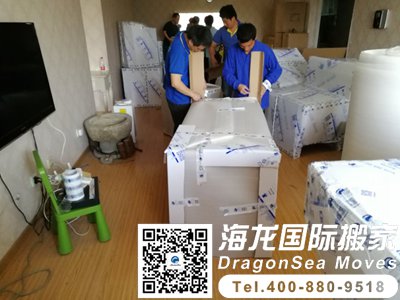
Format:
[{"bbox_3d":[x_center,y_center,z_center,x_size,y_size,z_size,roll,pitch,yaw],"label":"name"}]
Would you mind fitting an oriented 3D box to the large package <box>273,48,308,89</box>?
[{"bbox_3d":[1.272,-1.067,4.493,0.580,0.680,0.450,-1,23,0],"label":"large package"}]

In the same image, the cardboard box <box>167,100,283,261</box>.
[{"bbox_3d":[0.202,0.094,2.678,0.671,0.745,1.522,0,21,5],"label":"cardboard box"}]

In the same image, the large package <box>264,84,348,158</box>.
[{"bbox_3d":[1.305,-0.362,3.929,0.640,0.630,0.760,-8,24,-16],"label":"large package"}]

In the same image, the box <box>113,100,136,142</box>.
[{"bbox_3d":[-1.013,-0.399,4.227,0.250,0.530,0.270,-5,23,-10],"label":"box"}]

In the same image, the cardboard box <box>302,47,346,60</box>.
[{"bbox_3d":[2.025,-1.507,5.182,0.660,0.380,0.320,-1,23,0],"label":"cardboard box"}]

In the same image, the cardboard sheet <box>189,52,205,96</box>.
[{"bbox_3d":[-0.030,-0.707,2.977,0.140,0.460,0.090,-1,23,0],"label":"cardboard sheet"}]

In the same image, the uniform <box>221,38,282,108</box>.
[{"bbox_3d":[0.537,-0.761,3.175,0.580,0.680,0.400,3,23,9],"label":"uniform"}]

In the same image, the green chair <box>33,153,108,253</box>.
[{"bbox_3d":[-0.914,0.349,2.256,0.360,0.670,0.390,-14,26,-29],"label":"green chair"}]

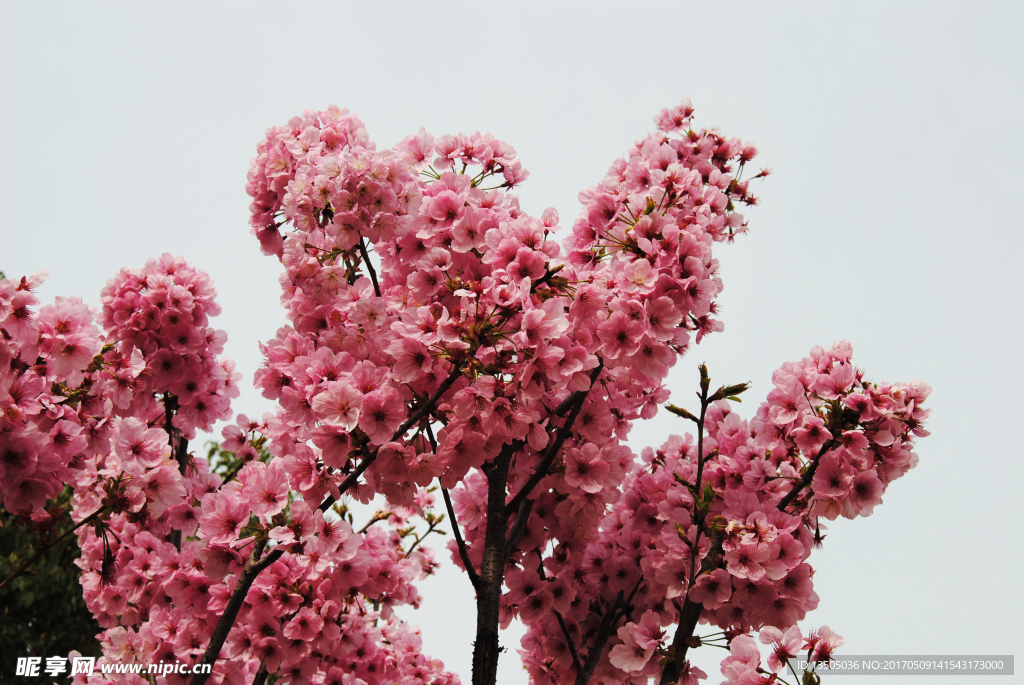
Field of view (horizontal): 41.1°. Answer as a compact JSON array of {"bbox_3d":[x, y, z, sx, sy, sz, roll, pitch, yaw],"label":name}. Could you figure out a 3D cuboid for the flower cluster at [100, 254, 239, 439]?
[{"bbox_3d":[-0.376,0.004,1.500,0.148,0.188,0.140,0,-15,0],"label":"flower cluster"}]

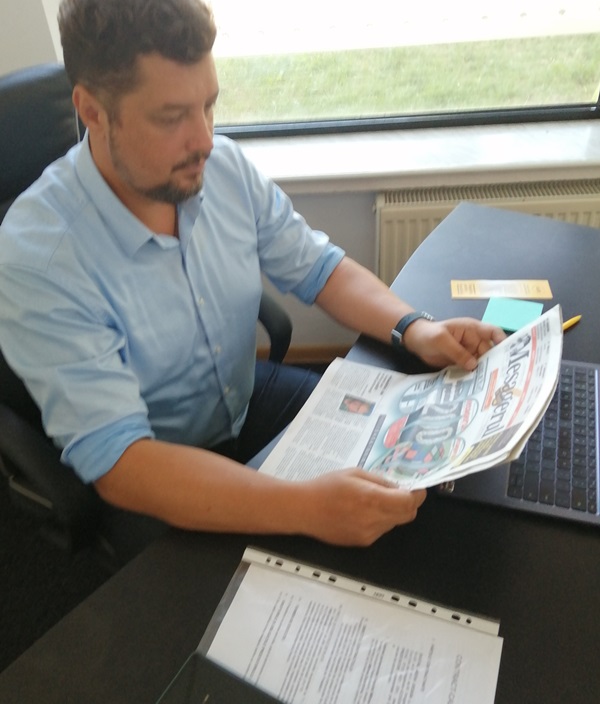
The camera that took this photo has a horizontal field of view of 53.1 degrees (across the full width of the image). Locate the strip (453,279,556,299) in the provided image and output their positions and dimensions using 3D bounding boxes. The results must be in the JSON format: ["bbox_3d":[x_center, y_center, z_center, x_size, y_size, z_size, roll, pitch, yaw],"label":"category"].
[{"bbox_3d":[0.382,-0.121,1.148,0.180,0.004,0.064,1,39,11],"label":"strip"}]

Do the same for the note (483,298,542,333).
[{"bbox_3d":[0.380,-0.066,1.077,0.095,0.005,0.091,11,42,23],"label":"note"}]

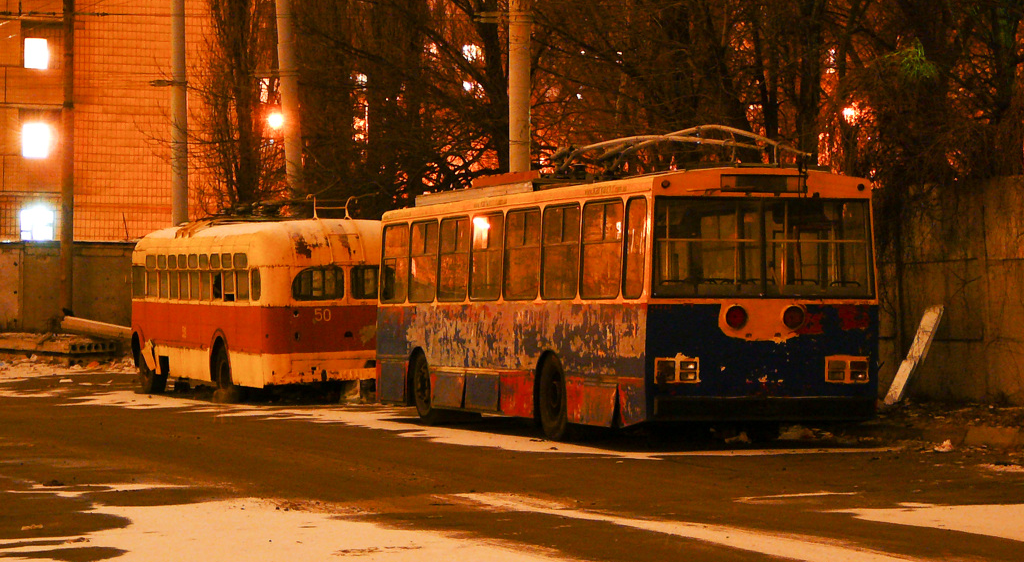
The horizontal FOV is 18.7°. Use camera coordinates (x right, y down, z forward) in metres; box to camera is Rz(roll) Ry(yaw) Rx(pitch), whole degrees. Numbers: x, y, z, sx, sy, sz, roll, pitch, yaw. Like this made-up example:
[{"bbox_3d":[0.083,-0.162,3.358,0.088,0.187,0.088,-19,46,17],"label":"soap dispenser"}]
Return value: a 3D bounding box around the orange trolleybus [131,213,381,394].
[{"bbox_3d":[-4.331,0.396,53.799,2.600,3.150,10.300,0,-1,-20],"label":"orange trolleybus"}]

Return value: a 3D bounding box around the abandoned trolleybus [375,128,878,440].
[{"bbox_3d":[0.967,0.090,36.960,2.500,3.360,11.340,0,-1,-16],"label":"abandoned trolleybus"}]

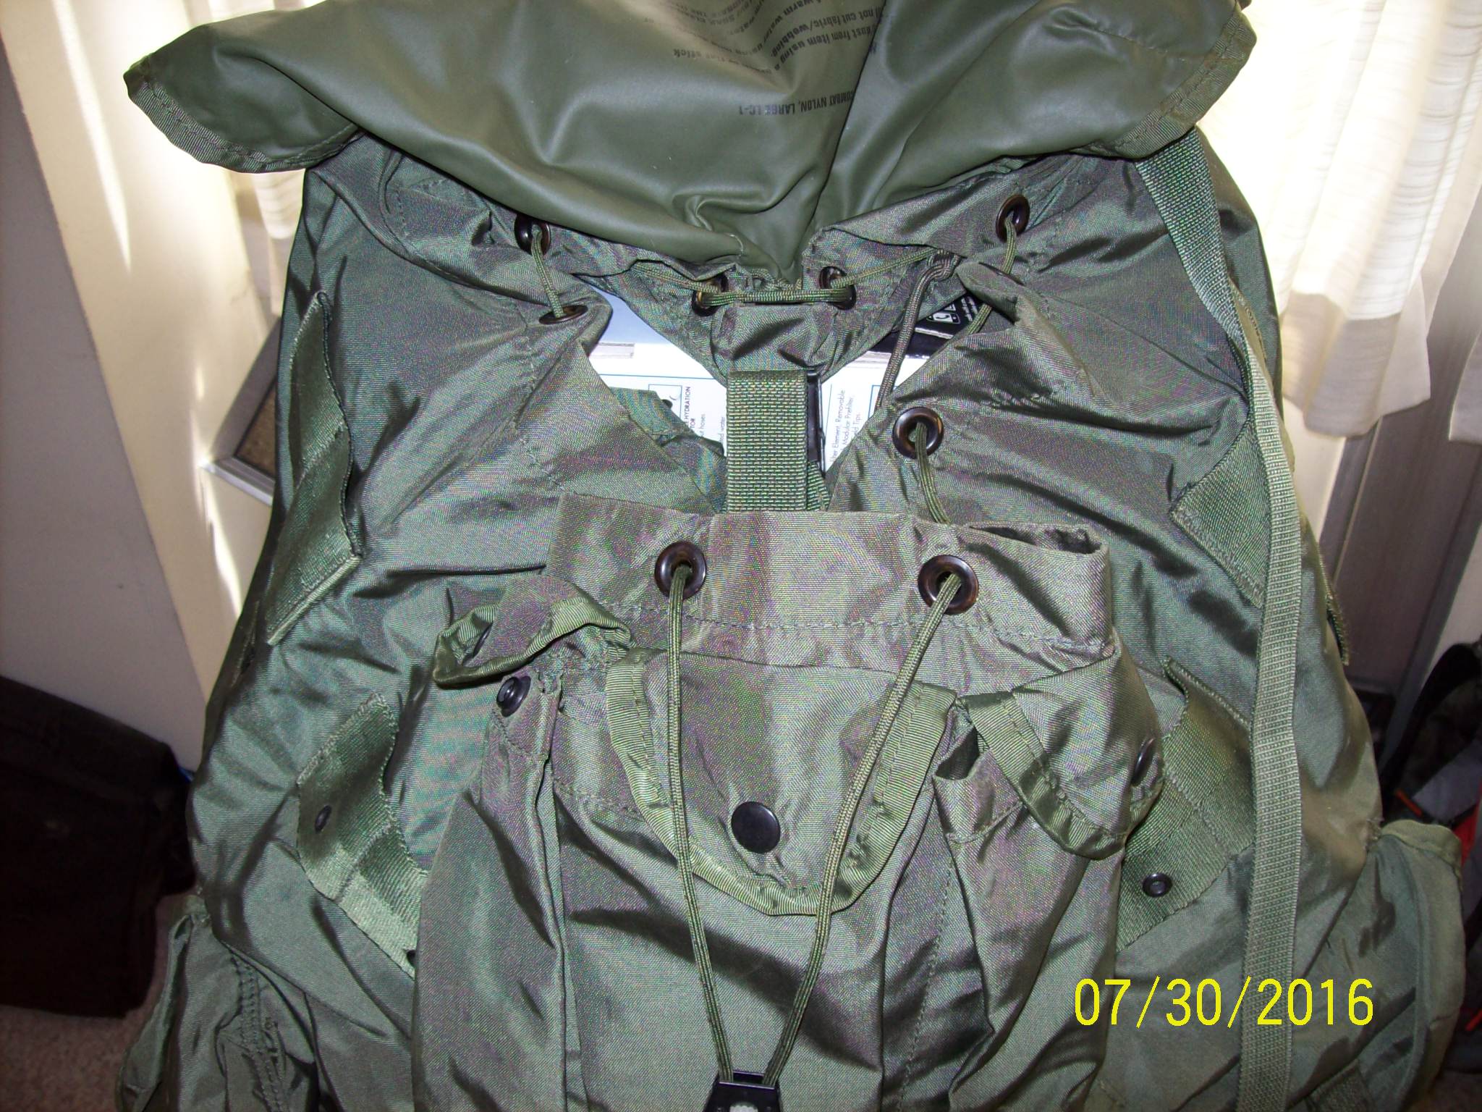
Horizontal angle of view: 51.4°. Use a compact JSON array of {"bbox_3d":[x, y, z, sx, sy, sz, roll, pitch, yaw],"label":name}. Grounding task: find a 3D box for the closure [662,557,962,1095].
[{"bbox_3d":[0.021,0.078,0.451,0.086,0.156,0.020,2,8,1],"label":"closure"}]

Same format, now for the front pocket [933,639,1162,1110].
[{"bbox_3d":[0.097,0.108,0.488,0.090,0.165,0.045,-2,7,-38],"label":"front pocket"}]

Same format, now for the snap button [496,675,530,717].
[{"bbox_3d":[-0.069,0.042,0.466,0.006,0.013,0.013,19,-1,-32],"label":"snap button"}]

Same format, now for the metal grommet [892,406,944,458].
[{"bbox_3d":[0.058,-0.041,0.508,0.017,0.017,0.005,0,-3,5],"label":"metal grommet"}]

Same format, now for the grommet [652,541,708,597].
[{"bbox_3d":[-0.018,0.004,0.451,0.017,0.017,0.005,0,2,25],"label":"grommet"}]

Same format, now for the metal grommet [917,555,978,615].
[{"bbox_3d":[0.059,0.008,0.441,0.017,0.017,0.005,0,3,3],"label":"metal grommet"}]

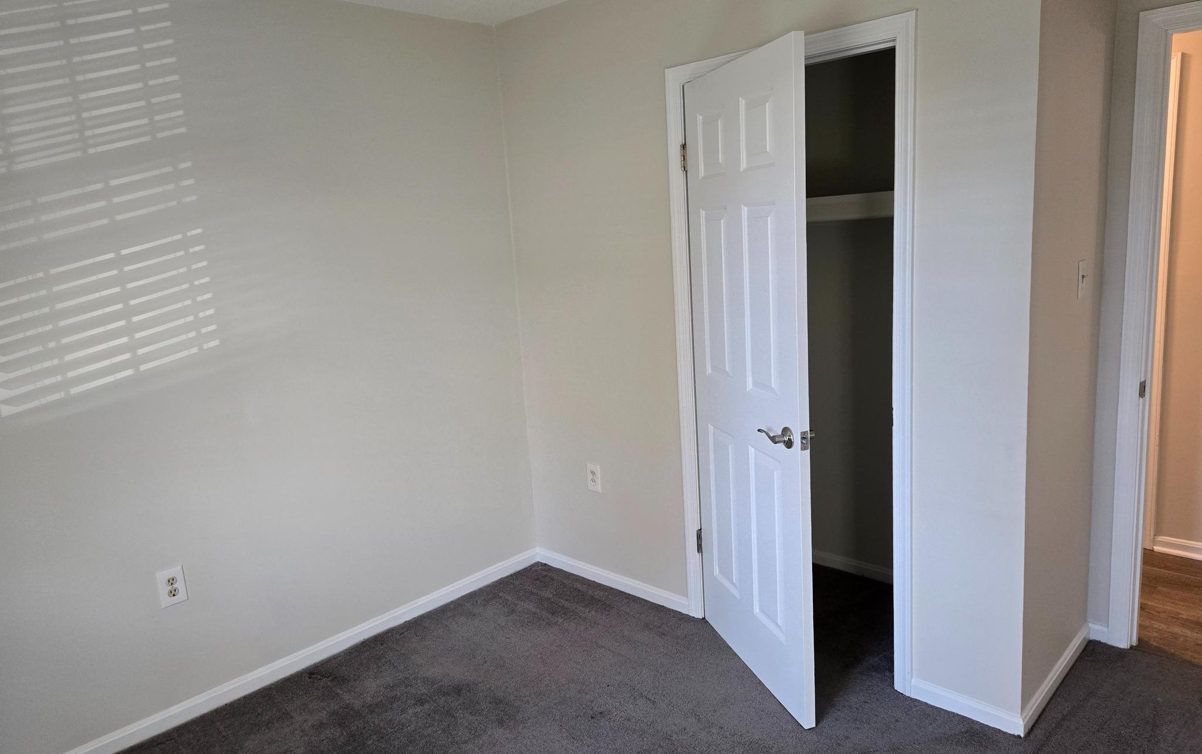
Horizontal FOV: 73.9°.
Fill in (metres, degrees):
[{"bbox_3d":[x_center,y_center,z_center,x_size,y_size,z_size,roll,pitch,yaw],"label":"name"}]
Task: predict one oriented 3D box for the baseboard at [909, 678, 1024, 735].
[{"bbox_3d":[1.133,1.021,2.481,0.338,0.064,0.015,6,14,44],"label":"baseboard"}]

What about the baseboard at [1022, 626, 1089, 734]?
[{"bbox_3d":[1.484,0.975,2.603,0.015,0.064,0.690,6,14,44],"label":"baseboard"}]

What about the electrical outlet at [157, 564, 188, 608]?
[{"bbox_3d":[-1.430,0.698,2.664,0.008,0.124,0.080,6,14,44],"label":"electrical outlet"}]

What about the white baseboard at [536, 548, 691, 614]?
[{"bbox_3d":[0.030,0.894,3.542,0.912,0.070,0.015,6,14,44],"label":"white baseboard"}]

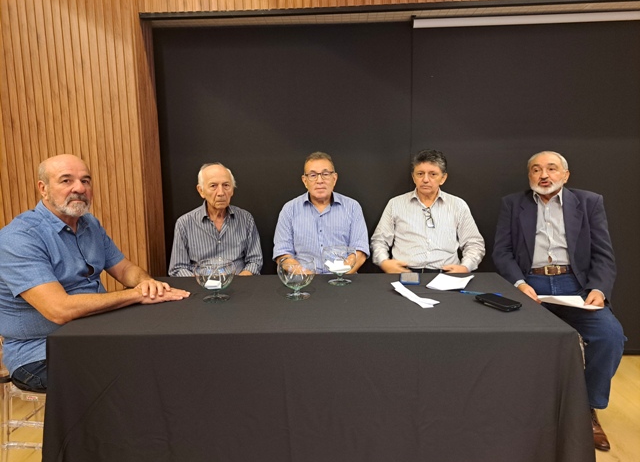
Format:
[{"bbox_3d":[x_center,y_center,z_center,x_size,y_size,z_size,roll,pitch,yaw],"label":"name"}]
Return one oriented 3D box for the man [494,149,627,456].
[{"bbox_3d":[1.105,0.269,2.121,0.620,1.330,0.740,2,8,19],"label":"man"}]

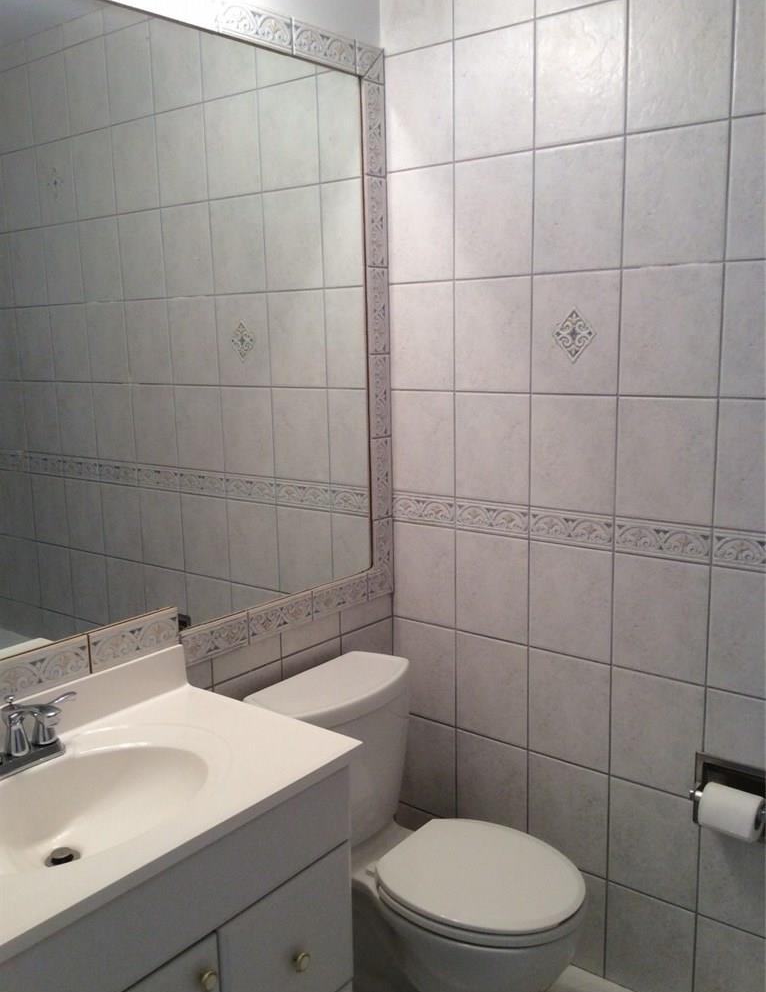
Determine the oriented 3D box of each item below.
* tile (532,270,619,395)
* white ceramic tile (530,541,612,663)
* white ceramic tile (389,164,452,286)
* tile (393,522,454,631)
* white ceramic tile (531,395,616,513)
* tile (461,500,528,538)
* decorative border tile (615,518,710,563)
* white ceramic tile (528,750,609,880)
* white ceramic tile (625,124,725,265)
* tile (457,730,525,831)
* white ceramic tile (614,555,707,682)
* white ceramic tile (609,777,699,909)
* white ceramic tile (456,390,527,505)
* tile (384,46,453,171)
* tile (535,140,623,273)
[{"bbox_3d":[0.402,-0.339,1.974,0.201,0.249,0.009,7,13,39],"label":"tile"},{"bbox_3d":[0.413,0.230,2.073,0.201,0.249,0.009,7,13,39],"label":"white ceramic tile"},{"bbox_3d":[0.088,-0.625,2.183,0.187,0.249,0.009,7,13,39],"label":"white ceramic tile"},{"bbox_3d":[0.103,0.189,2.309,0.186,0.247,0.010,7,13,39],"label":"tile"},{"bbox_3d":[0.405,-0.090,2.004,0.200,0.247,0.010,7,13,39],"label":"white ceramic tile"},{"bbox_3d":[0.253,0.050,2.173,0.201,0.070,0.009,7,13,39],"label":"tile"},{"bbox_3d":[0.564,0.088,1.907,0.200,0.069,0.010,7,13,39],"label":"decorative border tile"},{"bbox_3d":[0.420,0.720,2.145,0.200,0.247,0.010,7,13,39],"label":"white ceramic tile"},{"bbox_3d":[0.555,-0.567,1.802,0.201,0.249,0.009,7,13,39],"label":"white ceramic tile"},{"bbox_3d":[0.264,0.701,2.279,0.200,0.247,0.010,7,13,39],"label":"tile"},{"bbox_3d":[0.568,0.248,1.935,0.200,0.247,0.010,7,13,39],"label":"white ceramic tile"},{"bbox_3d":[0.576,0.739,2.018,0.200,0.247,0.010,7,13,39],"label":"white ceramic tile"},{"bbox_3d":[0.248,-0.110,2.131,0.200,0.247,0.010,7,13,39],"label":"white ceramic tile"},{"bbox_3d":[0.084,-0.867,2.126,0.186,0.247,0.010,7,13,39],"label":"tile"},{"bbox_3d":[0.395,-0.583,1.917,0.200,0.247,0.010,7,13,39],"label":"tile"}]

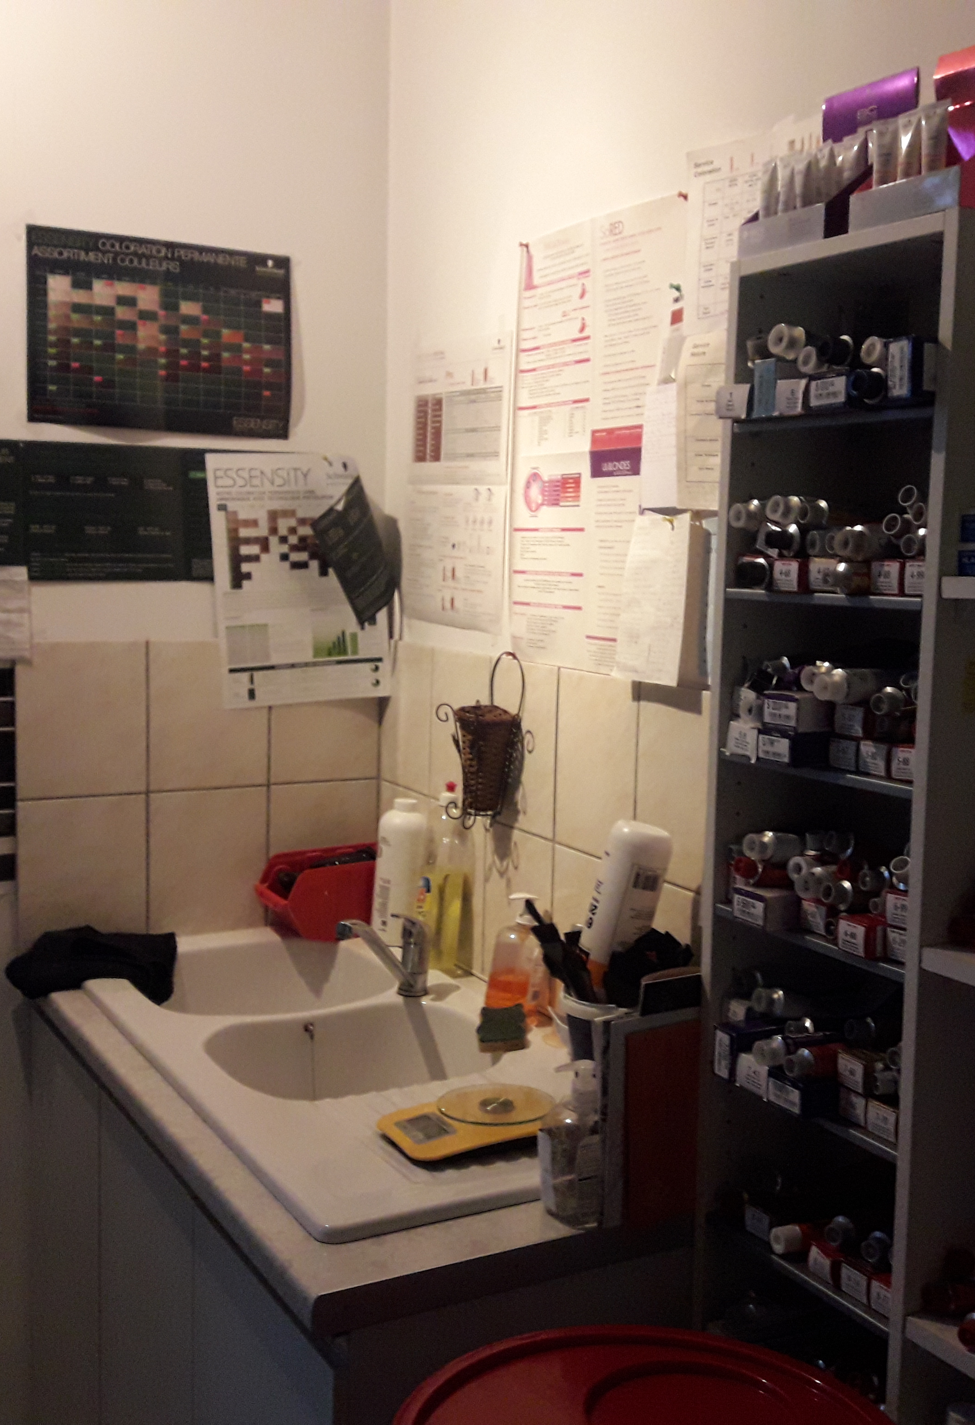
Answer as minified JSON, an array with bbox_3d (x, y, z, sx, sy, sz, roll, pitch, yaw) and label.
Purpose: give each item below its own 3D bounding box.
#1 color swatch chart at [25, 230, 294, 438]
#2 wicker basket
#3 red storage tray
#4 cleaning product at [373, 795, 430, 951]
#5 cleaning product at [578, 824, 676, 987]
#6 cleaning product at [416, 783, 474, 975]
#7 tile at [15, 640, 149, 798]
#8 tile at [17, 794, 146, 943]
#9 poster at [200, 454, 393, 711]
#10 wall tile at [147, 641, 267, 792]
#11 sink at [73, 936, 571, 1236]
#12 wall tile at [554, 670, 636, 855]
[{"bbox_3d":[-0.506,-0.591,2.417,0.420,0.295,0.018,-2,7,-27],"label":"color swatch chart"},{"bbox_3d":[-0.024,0.038,2.236,0.120,0.255,0.165,-2,7,-27],"label":"wicker basket"},{"bbox_3d":[-0.257,0.304,2.572,0.230,0.132,0.147,-2,7,-27],"label":"red storage tray"},{"bbox_3d":[-0.139,0.260,2.498,0.081,0.232,0.081,1,6,0],"label":"cleaning product"},{"bbox_3d":[0.159,0.244,1.847,0.065,0.225,0.075,13,7,4],"label":"cleaning product"},{"bbox_3d":[-0.067,0.255,2.371,0.060,0.297,0.085,-2,7,-27],"label":"cleaning product"},{"bbox_3d":[-0.640,0.009,2.432,0.203,0.242,0.010,-2,7,-27],"label":"tile"},{"bbox_3d":[-0.646,0.255,2.458,0.203,0.246,0.010,-2,7,-27],"label":"tile"},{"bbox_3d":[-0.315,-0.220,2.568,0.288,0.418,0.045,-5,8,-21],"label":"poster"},{"bbox_3d":[-0.458,0.004,2.526,0.203,0.242,0.010,-2,7,-27],"label":"wall tile"},{"bbox_3d":[-0.206,0.516,2.063,0.521,0.186,1.137,-2,7,-27],"label":"sink"},{"bbox_3d":[0.146,0.070,2.037,0.012,0.243,0.205,-2,7,-27],"label":"wall tile"}]

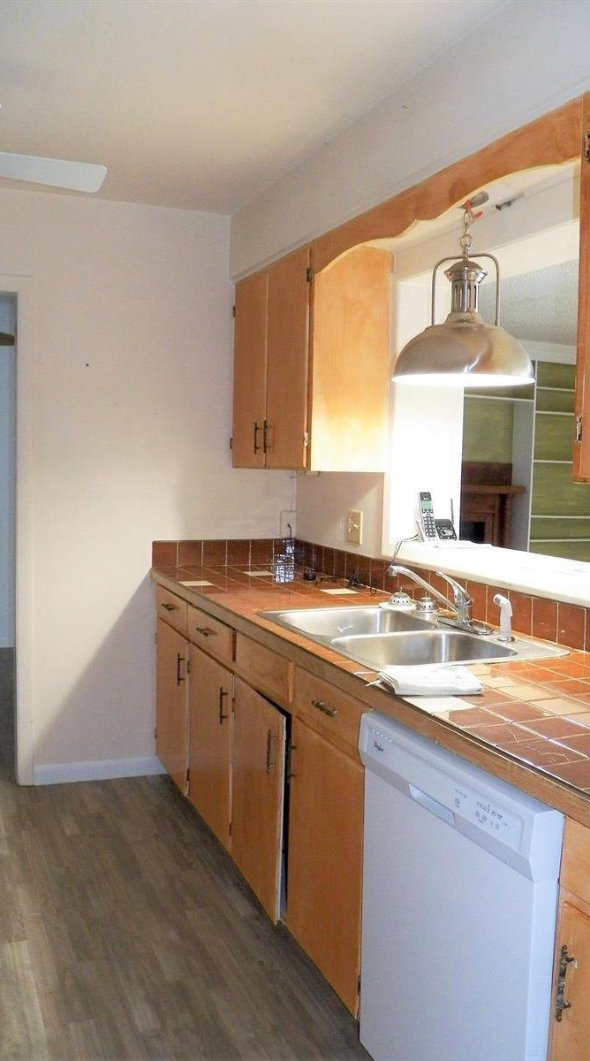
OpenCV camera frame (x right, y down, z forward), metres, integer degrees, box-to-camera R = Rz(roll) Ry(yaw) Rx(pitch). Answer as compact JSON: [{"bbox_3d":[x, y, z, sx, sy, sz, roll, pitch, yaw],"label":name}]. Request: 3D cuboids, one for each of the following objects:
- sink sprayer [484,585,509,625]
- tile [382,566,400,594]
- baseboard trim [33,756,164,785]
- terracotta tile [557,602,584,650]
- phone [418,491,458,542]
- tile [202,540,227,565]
[{"bbox_3d":[0.582,0.239,2.411,0.070,0.133,0.045,-1,5,-18],"label":"sink sprayer"},{"bbox_3d":[0.366,0.179,3.190,0.010,0.112,0.106,-1,5,-23],"label":"tile"},{"bbox_3d":[-0.845,1.053,3.781,0.590,0.086,0.014,-1,5,-23],"label":"baseboard trim"},{"bbox_3d":[0.747,0.259,2.309,0.010,0.112,0.106,-1,5,-23],"label":"terracotta tile"},{"bbox_3d":[0.541,-0.051,3.250,0.137,0.178,0.110,0,5,-12],"label":"phone"},{"bbox_3d":[-0.355,0.101,3.776,0.109,0.110,0.010,-1,5,-24],"label":"tile"}]

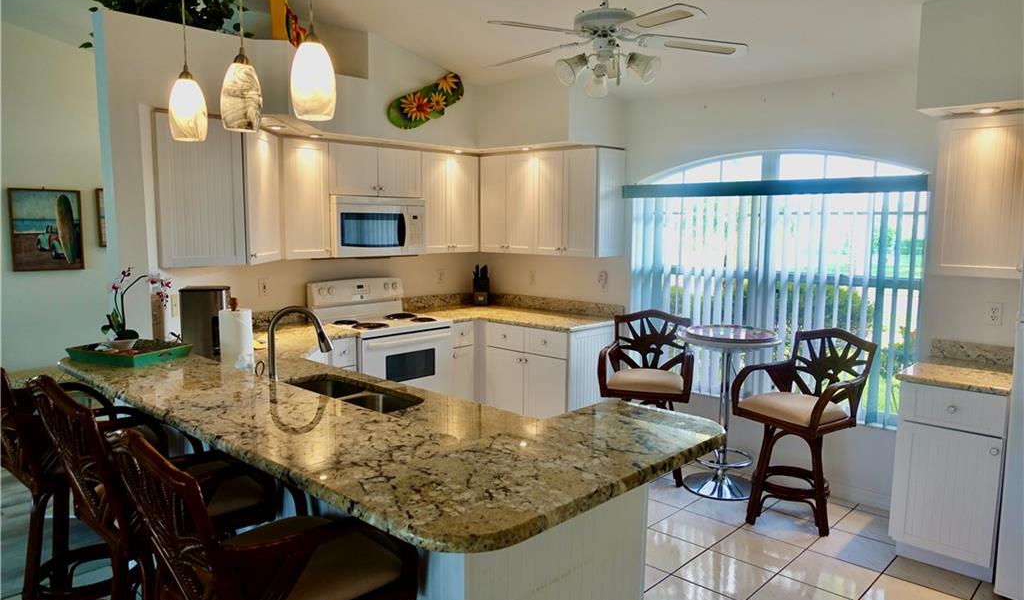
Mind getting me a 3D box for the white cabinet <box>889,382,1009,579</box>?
[{"bbox_3d":[2.202,0.816,3.349,0.425,0.877,0.600,6,9,44],"label":"white cabinet"}]

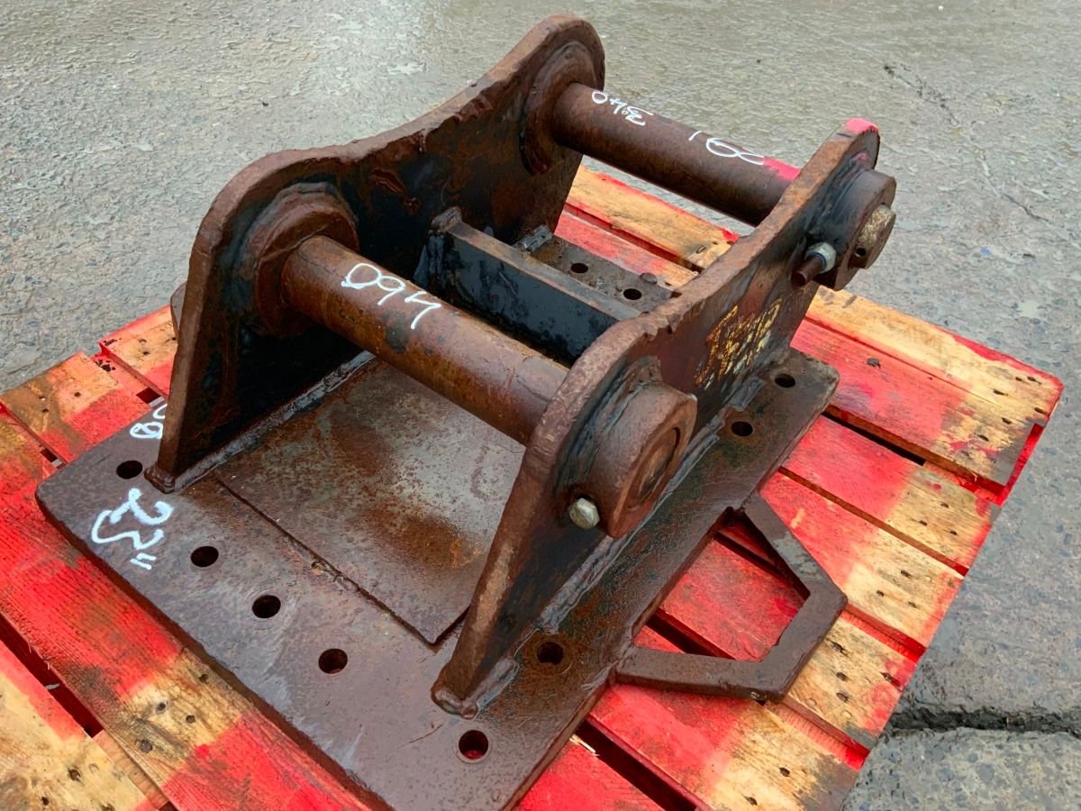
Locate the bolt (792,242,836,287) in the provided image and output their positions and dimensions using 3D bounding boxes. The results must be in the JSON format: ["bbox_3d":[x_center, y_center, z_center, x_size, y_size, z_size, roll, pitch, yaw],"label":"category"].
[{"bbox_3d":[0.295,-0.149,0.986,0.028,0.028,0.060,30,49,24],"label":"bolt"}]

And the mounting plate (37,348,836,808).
[{"bbox_3d":[-0.074,0.037,1.048,0.585,0.037,0.746,30,49,24],"label":"mounting plate"}]

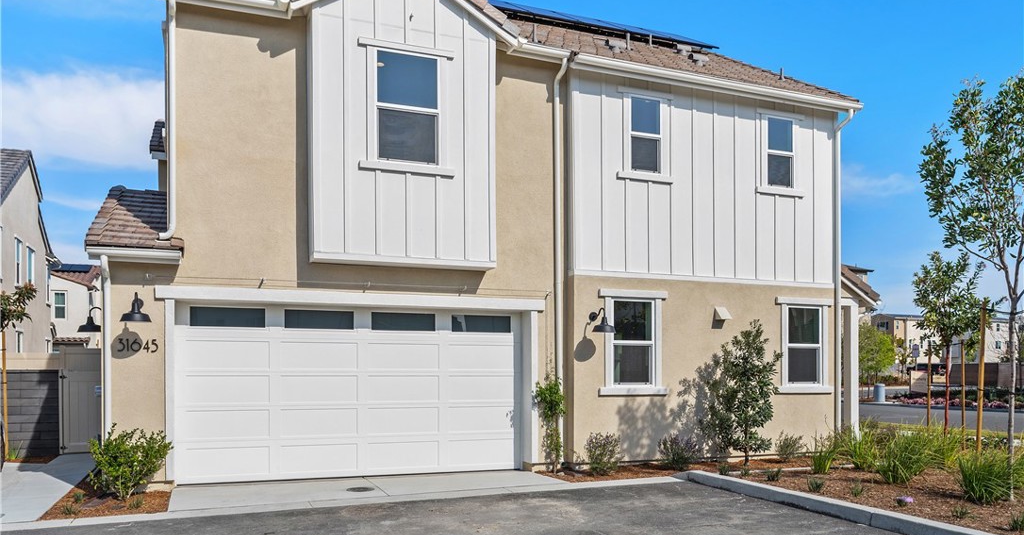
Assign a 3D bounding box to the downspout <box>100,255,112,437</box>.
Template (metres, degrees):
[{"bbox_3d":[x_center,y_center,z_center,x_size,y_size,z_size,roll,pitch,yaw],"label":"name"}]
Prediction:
[{"bbox_3d":[-5.024,1.249,8.811,0.090,2.800,0.260,1,-2,-19],"label":"downspout"}]

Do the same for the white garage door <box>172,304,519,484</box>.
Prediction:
[{"bbox_3d":[-2.160,1.816,10.280,4.900,2.440,0.100,1,-2,-19],"label":"white garage door"}]

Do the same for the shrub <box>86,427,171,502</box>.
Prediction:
[{"bbox_3d":[-4.533,2.317,8.450,0.980,0.900,0.900,1,-2,-19],"label":"shrub"}]

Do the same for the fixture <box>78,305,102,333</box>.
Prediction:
[{"bbox_3d":[-6.079,0.774,10.431,0.500,0.370,0.340,1,-3,-20],"label":"fixture"}]

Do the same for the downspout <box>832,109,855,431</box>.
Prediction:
[{"bbox_3d":[5.699,0.265,12.207,0.100,5.850,0.360,1,-2,-19],"label":"downspout"}]

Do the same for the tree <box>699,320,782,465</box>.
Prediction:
[{"bbox_3d":[3.551,1.951,11.100,1.250,2.250,1.150,1,-2,-19],"label":"tree"}]

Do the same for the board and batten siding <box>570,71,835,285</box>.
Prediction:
[{"bbox_3d":[3.270,-1.300,11.570,4.950,3.100,0.120,1,-2,-19],"label":"board and batten siding"}]

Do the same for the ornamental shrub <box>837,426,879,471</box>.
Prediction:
[{"bbox_3d":[5.319,2.787,10.950,0.600,0.650,0.560,1,-3,-20],"label":"ornamental shrub"}]

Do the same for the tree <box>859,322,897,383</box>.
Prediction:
[{"bbox_3d":[29.726,7.013,58.000,3.200,5.000,3.200,1,-3,-20],"label":"tree"}]

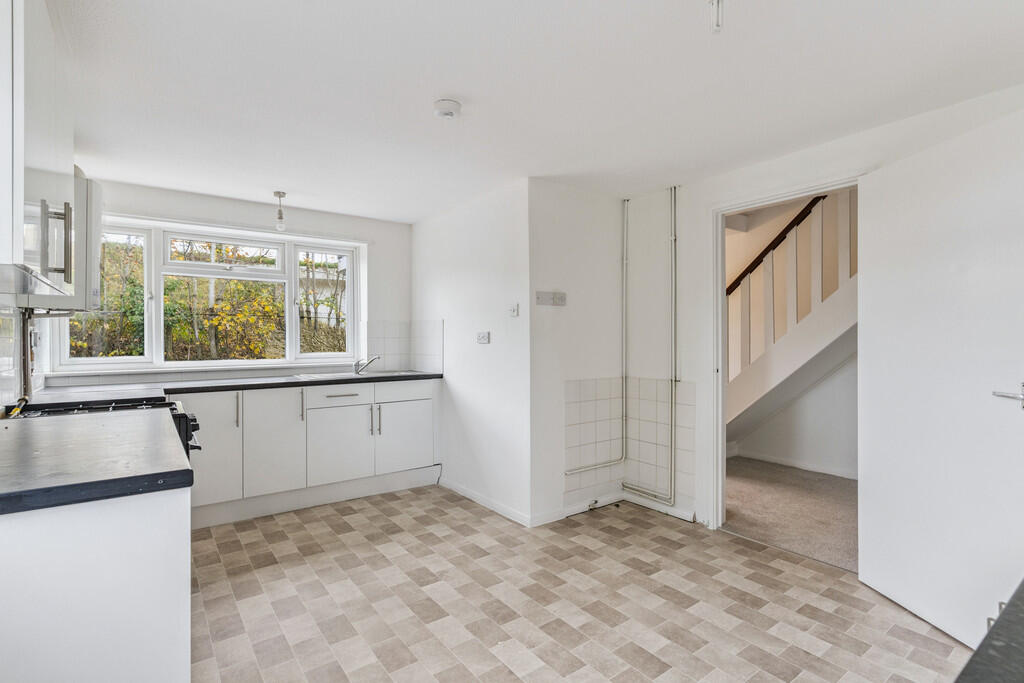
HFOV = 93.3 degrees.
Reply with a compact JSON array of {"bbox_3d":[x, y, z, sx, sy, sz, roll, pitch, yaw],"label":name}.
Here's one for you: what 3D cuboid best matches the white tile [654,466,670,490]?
[{"bbox_3d":[1.071,0.949,3.340,0.010,0.150,0.150,0,0,-36],"label":"white tile"}]

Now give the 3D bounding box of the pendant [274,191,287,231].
[{"bbox_3d":[-1.687,-0.948,3.521,0.085,0.285,0.085,0,0,-36],"label":"pendant"}]

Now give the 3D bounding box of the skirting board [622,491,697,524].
[{"bbox_3d":[1.025,1.157,3.417,0.016,0.067,0.595,0,0,-37],"label":"skirting board"}]

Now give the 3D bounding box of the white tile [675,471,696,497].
[{"bbox_3d":[1.179,0.964,3.270,0.010,0.151,0.151,0,0,-37],"label":"white tile"}]

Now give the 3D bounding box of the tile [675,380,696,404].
[{"bbox_3d":[1.178,0.352,3.267,0.010,0.151,0.151,0,0,-37],"label":"tile"}]

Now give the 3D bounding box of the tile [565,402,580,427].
[{"bbox_3d":[0.418,0.498,3.347,0.150,0.150,0.008,0,0,-37],"label":"tile"}]

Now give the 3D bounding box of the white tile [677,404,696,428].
[{"bbox_3d":[1.157,0.495,3.216,0.010,0.150,0.150,0,0,-36],"label":"white tile"}]

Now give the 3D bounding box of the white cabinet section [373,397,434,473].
[{"bbox_3d":[-0.999,0.753,4.049,0.492,0.550,0.500,0,0,-37],"label":"white cabinet section"}]

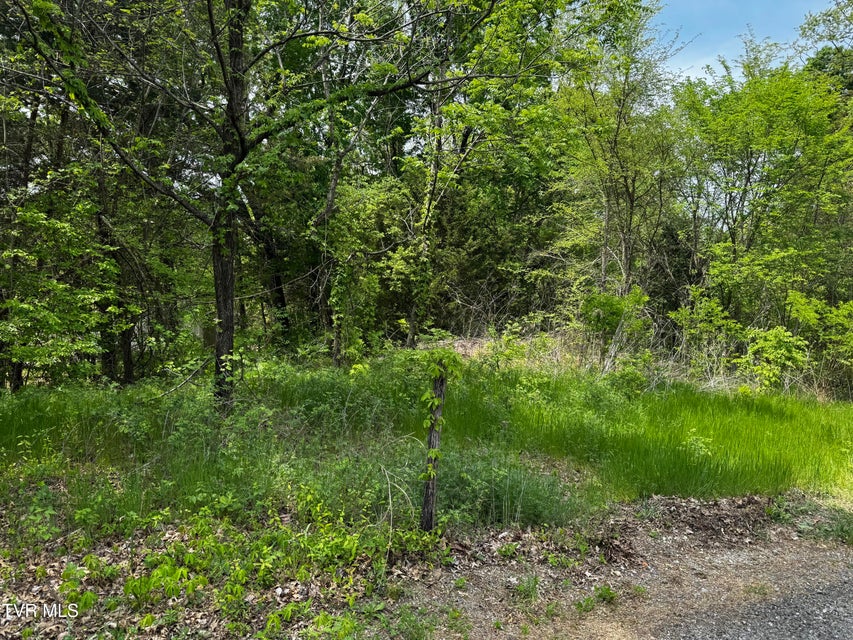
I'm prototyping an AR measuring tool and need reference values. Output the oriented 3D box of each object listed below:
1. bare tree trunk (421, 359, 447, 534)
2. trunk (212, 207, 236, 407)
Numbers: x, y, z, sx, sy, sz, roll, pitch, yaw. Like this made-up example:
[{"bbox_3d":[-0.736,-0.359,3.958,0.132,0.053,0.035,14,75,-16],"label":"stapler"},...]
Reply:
[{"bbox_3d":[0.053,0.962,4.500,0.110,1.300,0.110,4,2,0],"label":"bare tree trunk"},{"bbox_3d":[-3.150,-0.194,9.200,0.310,3.150,0.310,1,2,0],"label":"trunk"}]

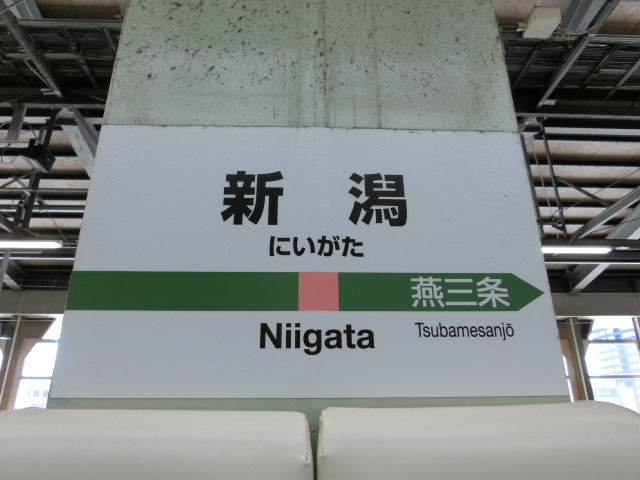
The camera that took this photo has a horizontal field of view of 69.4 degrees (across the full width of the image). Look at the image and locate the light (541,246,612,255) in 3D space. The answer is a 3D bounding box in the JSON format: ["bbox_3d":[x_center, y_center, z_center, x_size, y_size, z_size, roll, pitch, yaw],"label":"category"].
[{"bbox_3d":[3.377,0.141,6.276,1.220,0.090,0.090,0,-21,-2],"label":"light"}]

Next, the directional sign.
[{"bbox_3d":[-0.017,0.109,0.968,0.987,0.082,0.015,0,-21,-2],"label":"directional sign"}]

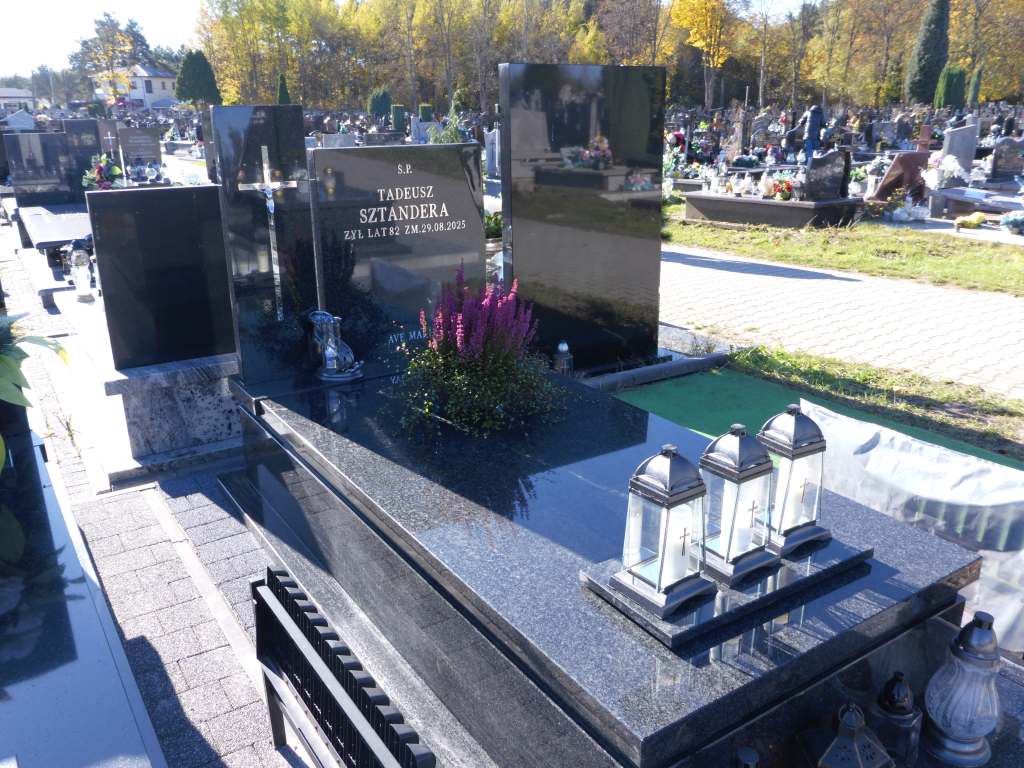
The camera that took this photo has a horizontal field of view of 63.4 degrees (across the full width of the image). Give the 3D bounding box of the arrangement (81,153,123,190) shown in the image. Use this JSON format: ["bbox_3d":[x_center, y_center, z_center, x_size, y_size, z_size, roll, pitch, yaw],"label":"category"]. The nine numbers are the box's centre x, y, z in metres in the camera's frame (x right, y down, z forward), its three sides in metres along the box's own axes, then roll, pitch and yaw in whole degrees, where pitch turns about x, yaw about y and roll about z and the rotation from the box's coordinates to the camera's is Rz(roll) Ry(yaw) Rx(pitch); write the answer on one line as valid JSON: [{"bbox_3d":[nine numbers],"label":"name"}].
[{"bbox_3d":[-5.105,-2.636,10.300,0.500,0.480,0.420,-12,22,-32],"label":"arrangement"}]

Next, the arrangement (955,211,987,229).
[{"bbox_3d":[5.591,-2.006,10.100,0.310,0.190,0.260,-14,23,-35],"label":"arrangement"}]

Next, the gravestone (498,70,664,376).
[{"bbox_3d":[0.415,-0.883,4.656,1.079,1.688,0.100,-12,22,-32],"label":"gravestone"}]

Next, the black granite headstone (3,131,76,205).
[{"bbox_3d":[-4.338,-2.000,7.663,0.520,0.680,0.090,-12,22,-32],"label":"black granite headstone"}]

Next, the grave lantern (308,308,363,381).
[{"bbox_3d":[-0.675,-0.136,3.153,0.152,0.227,0.142,-12,22,-31],"label":"grave lantern"}]

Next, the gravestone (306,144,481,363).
[{"bbox_3d":[-0.422,-0.492,3.140,0.689,0.787,0.080,-12,22,-32],"label":"gravestone"}]

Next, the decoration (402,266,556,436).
[{"bbox_3d":[-0.095,-0.130,2.660,0.410,0.410,0.390,-13,23,-34],"label":"decoration"}]

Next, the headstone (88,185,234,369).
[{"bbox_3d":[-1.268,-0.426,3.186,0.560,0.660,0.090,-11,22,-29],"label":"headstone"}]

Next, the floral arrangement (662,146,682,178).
[{"bbox_3d":[2.635,-3.637,13.600,0.360,0.520,0.340,-12,22,-32],"label":"floral arrangement"}]

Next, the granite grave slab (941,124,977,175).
[{"bbox_3d":[6.024,-3.197,11.243,0.780,0.720,0.100,-14,23,-35],"label":"granite grave slab"}]

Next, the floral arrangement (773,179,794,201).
[{"bbox_3d":[3.442,-2.466,10.500,0.280,0.280,0.270,-12,22,-32],"label":"floral arrangement"}]

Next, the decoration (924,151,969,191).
[{"bbox_3d":[5.770,-2.835,11.000,0.480,0.470,0.380,-14,23,-35],"label":"decoration"}]

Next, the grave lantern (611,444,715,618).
[{"bbox_3d":[0.300,0.262,1.597,0.153,0.303,0.151,-12,22,-32],"label":"grave lantern"}]

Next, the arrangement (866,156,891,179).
[{"bbox_3d":[4.854,-2.875,11.000,0.280,0.270,0.260,-14,23,-35],"label":"arrangement"}]

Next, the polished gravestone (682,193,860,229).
[{"bbox_3d":[3.327,-2.276,10.642,1.000,0.300,1.900,-14,23,-36],"label":"polished gravestone"}]

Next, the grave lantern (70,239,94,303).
[{"bbox_3d":[-2.162,-0.578,4.173,0.115,0.310,0.115,-12,22,-31],"label":"grave lantern"}]

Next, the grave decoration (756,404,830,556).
[{"bbox_3d":[0.594,0.193,1.798,0.152,0.307,0.151,-12,22,-32],"label":"grave decoration"}]

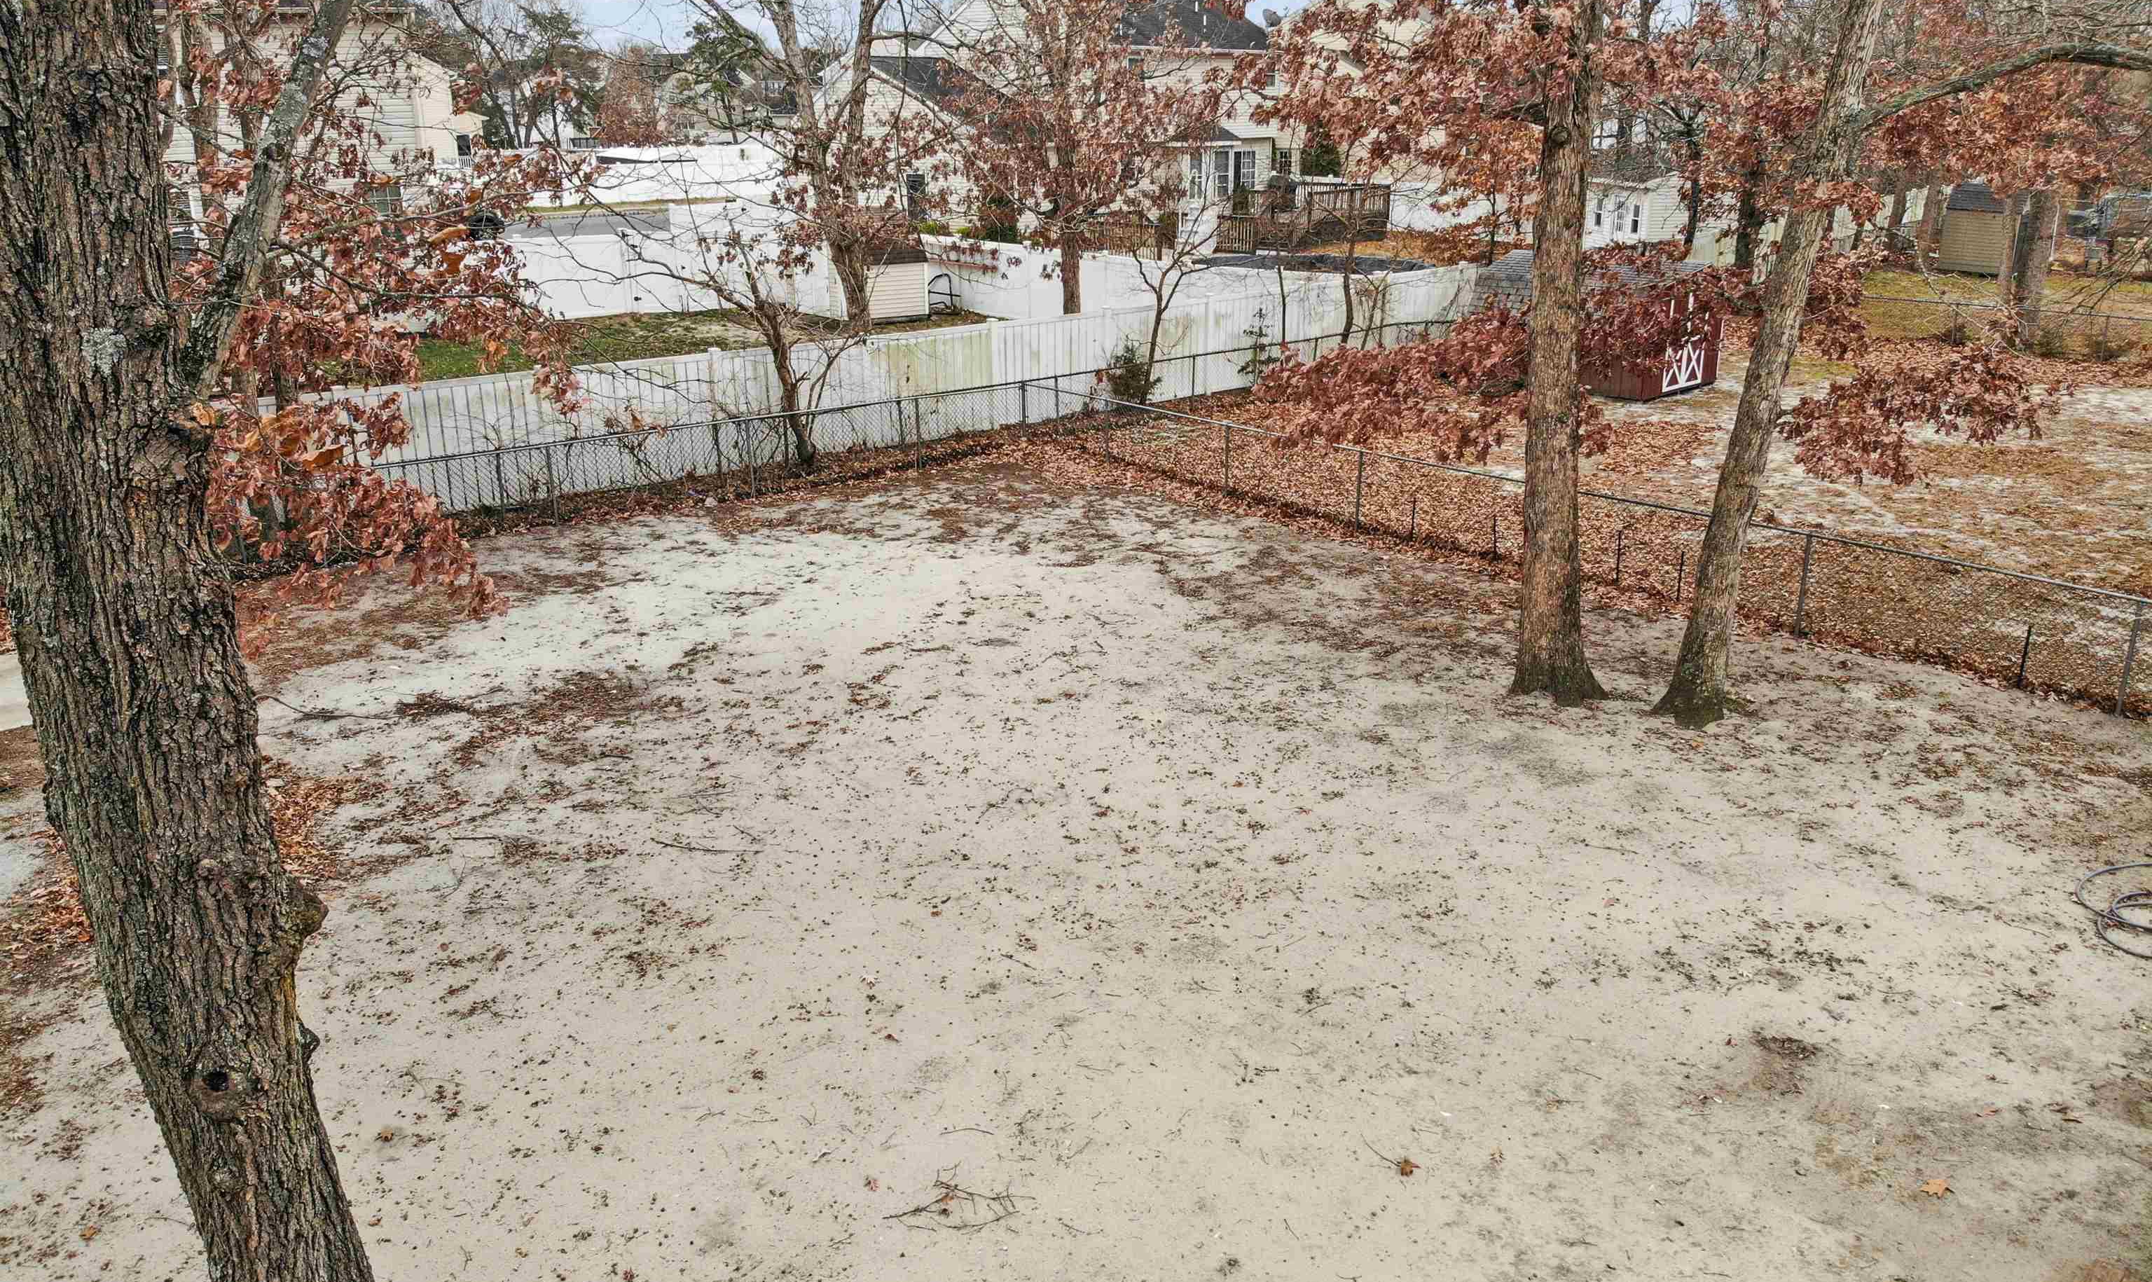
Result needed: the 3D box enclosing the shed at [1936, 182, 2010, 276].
[{"bbox_3d":[29.565,-13.196,47.650,2.660,2.750,2.520,-14,23,-33],"label":"shed"}]

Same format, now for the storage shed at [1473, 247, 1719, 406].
[{"bbox_3d":[11.167,-6.892,31.940,3.080,2.620,4.320,-16,25,-38],"label":"storage shed"}]

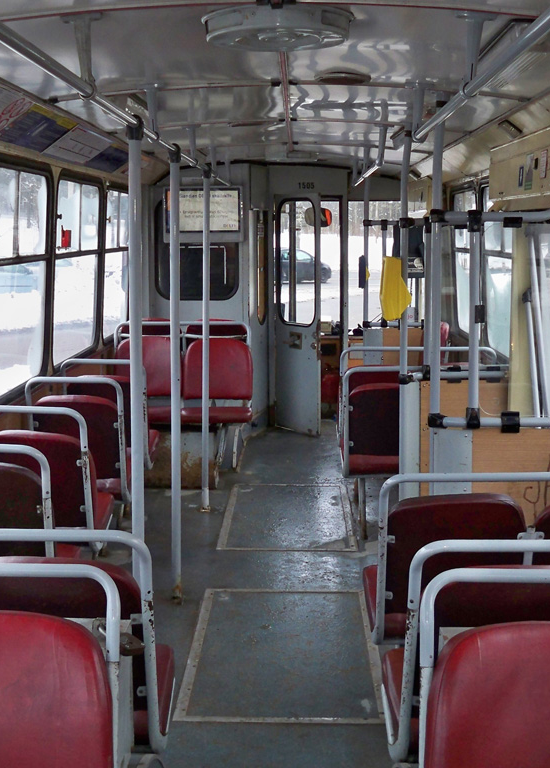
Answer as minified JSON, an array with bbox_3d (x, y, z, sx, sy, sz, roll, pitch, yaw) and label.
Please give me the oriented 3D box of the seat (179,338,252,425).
[{"bbox_3d":[-0.351,-0.025,6.244,0.420,0.465,0.480,0,9,1],"label":"seat"}]

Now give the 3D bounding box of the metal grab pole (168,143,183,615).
[{"bbox_3d":[-0.398,-0.008,4.199,0.045,1.850,0.045,1,9,1],"label":"metal grab pole"}]

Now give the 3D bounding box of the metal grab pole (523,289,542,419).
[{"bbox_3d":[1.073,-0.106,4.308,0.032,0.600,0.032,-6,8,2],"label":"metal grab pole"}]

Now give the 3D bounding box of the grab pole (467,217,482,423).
[{"bbox_3d":[0.758,-0.245,3.940,0.040,0.790,0.040,0,8,1],"label":"grab pole"}]

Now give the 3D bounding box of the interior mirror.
[{"bbox_3d":[0.381,-1.455,9.028,0.250,0.170,0.050,3,9,19],"label":"interior mirror"}]

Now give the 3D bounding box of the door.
[{"bbox_3d":[0.176,-0.557,7.905,0.045,1.830,0.500,-7,11,-42],"label":"door"}]

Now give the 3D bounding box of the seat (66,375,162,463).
[{"bbox_3d":[-0.848,0.159,5.446,0.400,0.475,0.470,0,8,1],"label":"seat"}]

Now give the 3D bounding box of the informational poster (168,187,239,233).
[{"bbox_3d":[-0.528,-1.288,7.771,0.560,0.340,0.025,0,8,1],"label":"informational poster"}]

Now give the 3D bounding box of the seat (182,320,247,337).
[{"bbox_3d":[-0.379,-0.229,7.348,0.420,0.500,0.470,0,8,1],"label":"seat"}]

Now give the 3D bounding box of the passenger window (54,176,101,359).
[{"bbox_3d":[-1.083,-0.625,5.735,0.050,0.940,1.110,4,9,1],"label":"passenger window"}]

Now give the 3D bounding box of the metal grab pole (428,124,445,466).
[{"bbox_3d":[0.573,0.023,3.713,0.040,1.930,0.040,0,9,1],"label":"metal grab pole"}]

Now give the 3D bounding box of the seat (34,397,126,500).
[{"bbox_3d":[-0.863,0.256,4.784,0.395,0.475,0.470,0,8,1],"label":"seat"}]

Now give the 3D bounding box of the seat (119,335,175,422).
[{"bbox_3d":[-0.800,-0.028,6.514,0.420,0.490,0.480,0,8,1],"label":"seat"}]

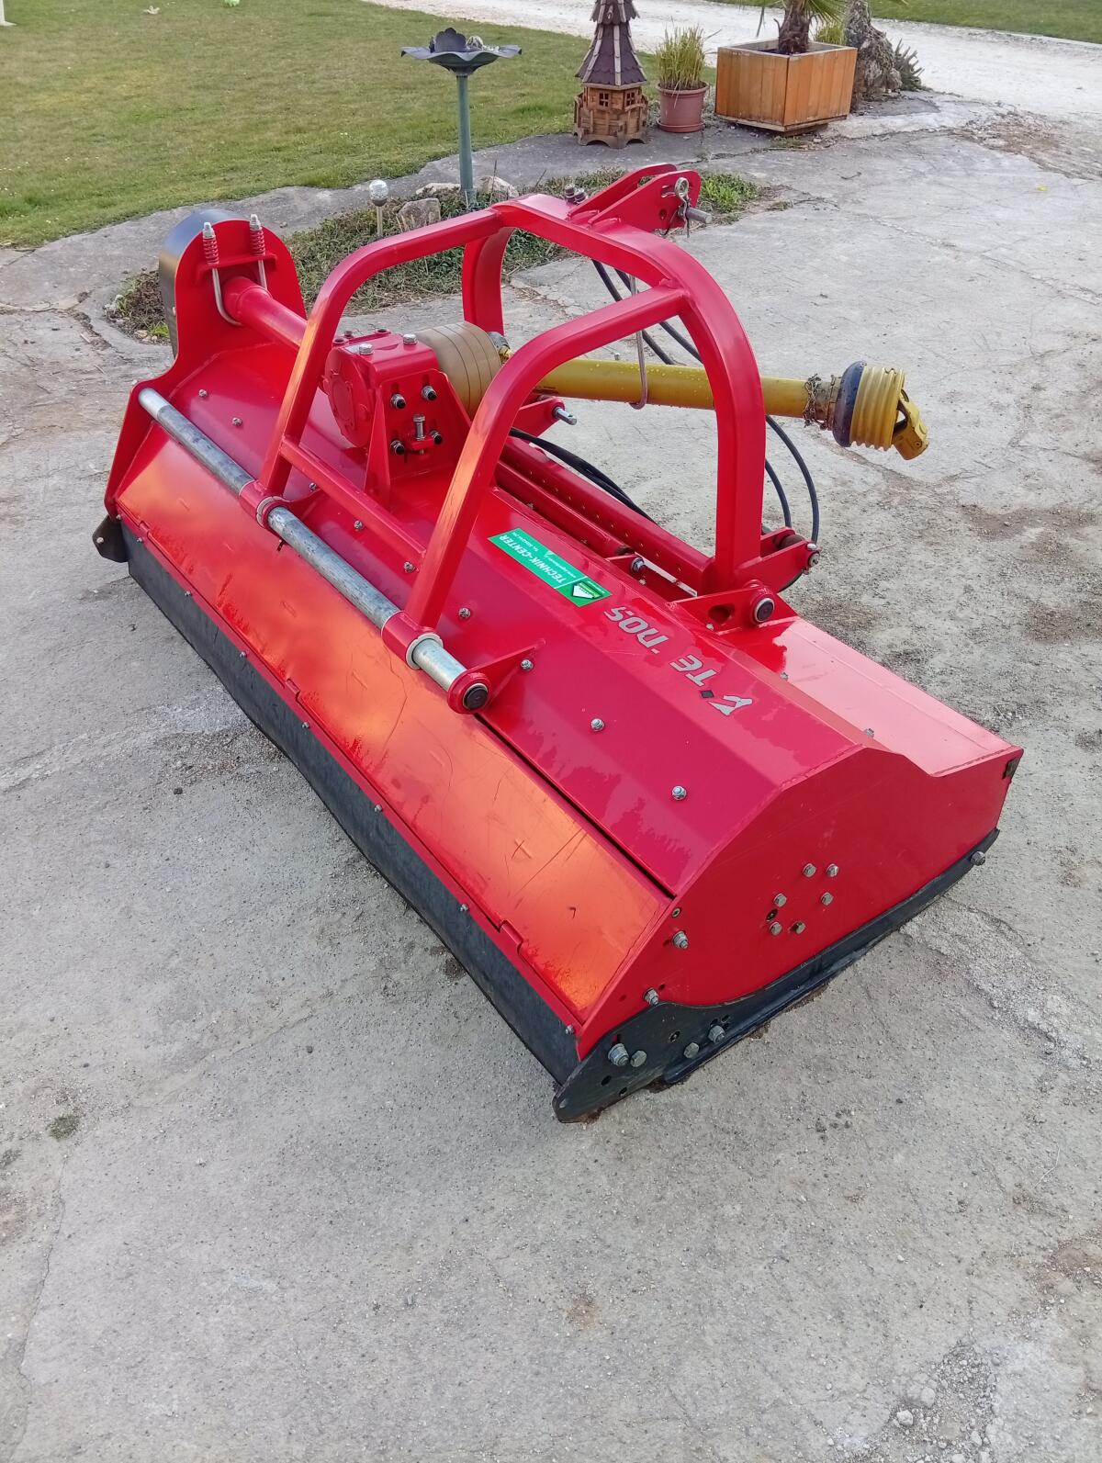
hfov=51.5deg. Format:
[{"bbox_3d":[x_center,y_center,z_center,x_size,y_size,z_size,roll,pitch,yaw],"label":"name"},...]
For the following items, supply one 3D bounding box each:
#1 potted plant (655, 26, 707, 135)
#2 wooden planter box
[{"bbox_3d":[0.800,-4.005,7.035,0.320,0.530,0.320,-1,38,0],"label":"potted plant"},{"bbox_3d":[1.501,-4.131,7.276,0.604,0.403,0.604,-26,45,-28],"label":"wooden planter box"}]

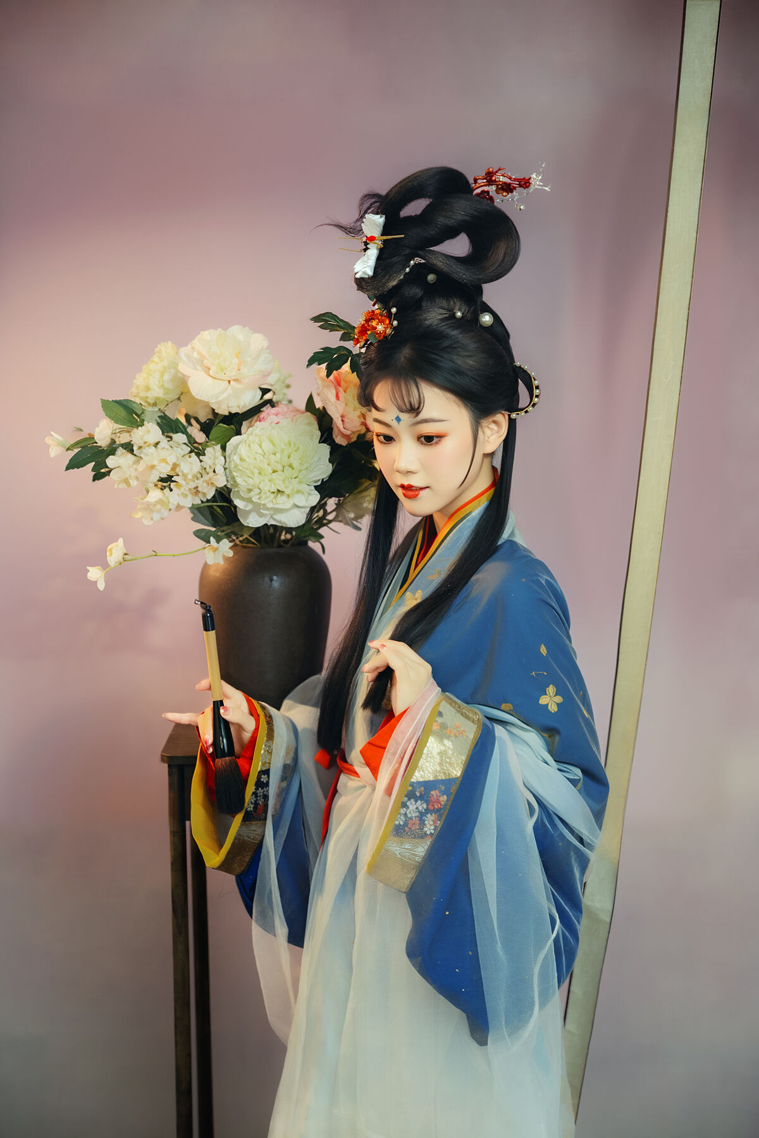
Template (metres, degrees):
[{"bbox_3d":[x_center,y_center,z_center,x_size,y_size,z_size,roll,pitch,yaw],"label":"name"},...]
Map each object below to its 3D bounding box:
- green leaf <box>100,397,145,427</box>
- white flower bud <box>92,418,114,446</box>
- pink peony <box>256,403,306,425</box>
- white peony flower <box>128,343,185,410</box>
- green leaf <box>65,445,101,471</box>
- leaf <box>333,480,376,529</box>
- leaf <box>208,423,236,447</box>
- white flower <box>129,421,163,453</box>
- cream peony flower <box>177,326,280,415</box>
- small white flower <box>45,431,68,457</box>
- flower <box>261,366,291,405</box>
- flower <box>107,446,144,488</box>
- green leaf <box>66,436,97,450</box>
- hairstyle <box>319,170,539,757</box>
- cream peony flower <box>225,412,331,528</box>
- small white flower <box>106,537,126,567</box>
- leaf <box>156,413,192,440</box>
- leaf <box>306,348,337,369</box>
[{"bbox_3d":[-0.330,-0.201,3.130,0.056,0.037,0.020,2,9,10],"label":"green leaf"},{"bbox_3d":[-0.354,-0.176,3.130,0.030,0.037,0.029,3,10,20],"label":"white flower bud"},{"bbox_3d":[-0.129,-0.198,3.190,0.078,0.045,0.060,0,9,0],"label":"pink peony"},{"bbox_3d":[-0.289,-0.253,3.180,0.075,0.088,0.073,2,9,15],"label":"white peony flower"},{"bbox_3d":[-0.381,-0.143,3.130,0.047,0.034,0.020,2,9,15],"label":"green leaf"},{"bbox_3d":[-0.034,-0.090,3.400,0.065,0.067,0.040,-2,7,-11],"label":"leaf"},{"bbox_3d":[-0.214,-0.183,3.310,0.039,0.034,0.022,0,7,6],"label":"leaf"},{"bbox_3d":[-0.316,-0.179,3.310,0.047,0.042,0.038,1,7,15],"label":"white flower"},{"bbox_3d":[-0.192,-0.254,3.120,0.134,0.117,0.090,1,9,5],"label":"cream peony flower"},{"bbox_3d":[-0.411,-0.159,3.100,0.032,0.034,0.032,-4,6,-30],"label":"small white flower"},{"bbox_3d":[-0.148,-0.255,3.380,0.054,0.054,0.045,-2,7,-11],"label":"flower"},{"bbox_3d":[-0.344,-0.138,3.300,0.052,0.056,0.042,3,8,24],"label":"flower"},{"bbox_3d":[-0.383,-0.162,3.130,0.041,0.018,0.020,2,9,15],"label":"green leaf"},{"bbox_3d":[0.058,-0.131,2.980,0.250,0.730,0.270,7,11,37],"label":"hairstyle"},{"bbox_3d":[-0.137,-0.135,3.290,0.142,0.156,0.105,0,7,3],"label":"cream peony flower"},{"bbox_3d":[-0.357,-0.023,3.300,0.029,0.040,0.030,5,9,37],"label":"small white flower"},{"bbox_3d":[-0.264,-0.184,3.140,0.048,0.038,0.022,0,9,0],"label":"leaf"},{"bbox_3d":[-0.074,-0.274,3.160,0.042,0.030,0.020,0,9,0],"label":"leaf"}]

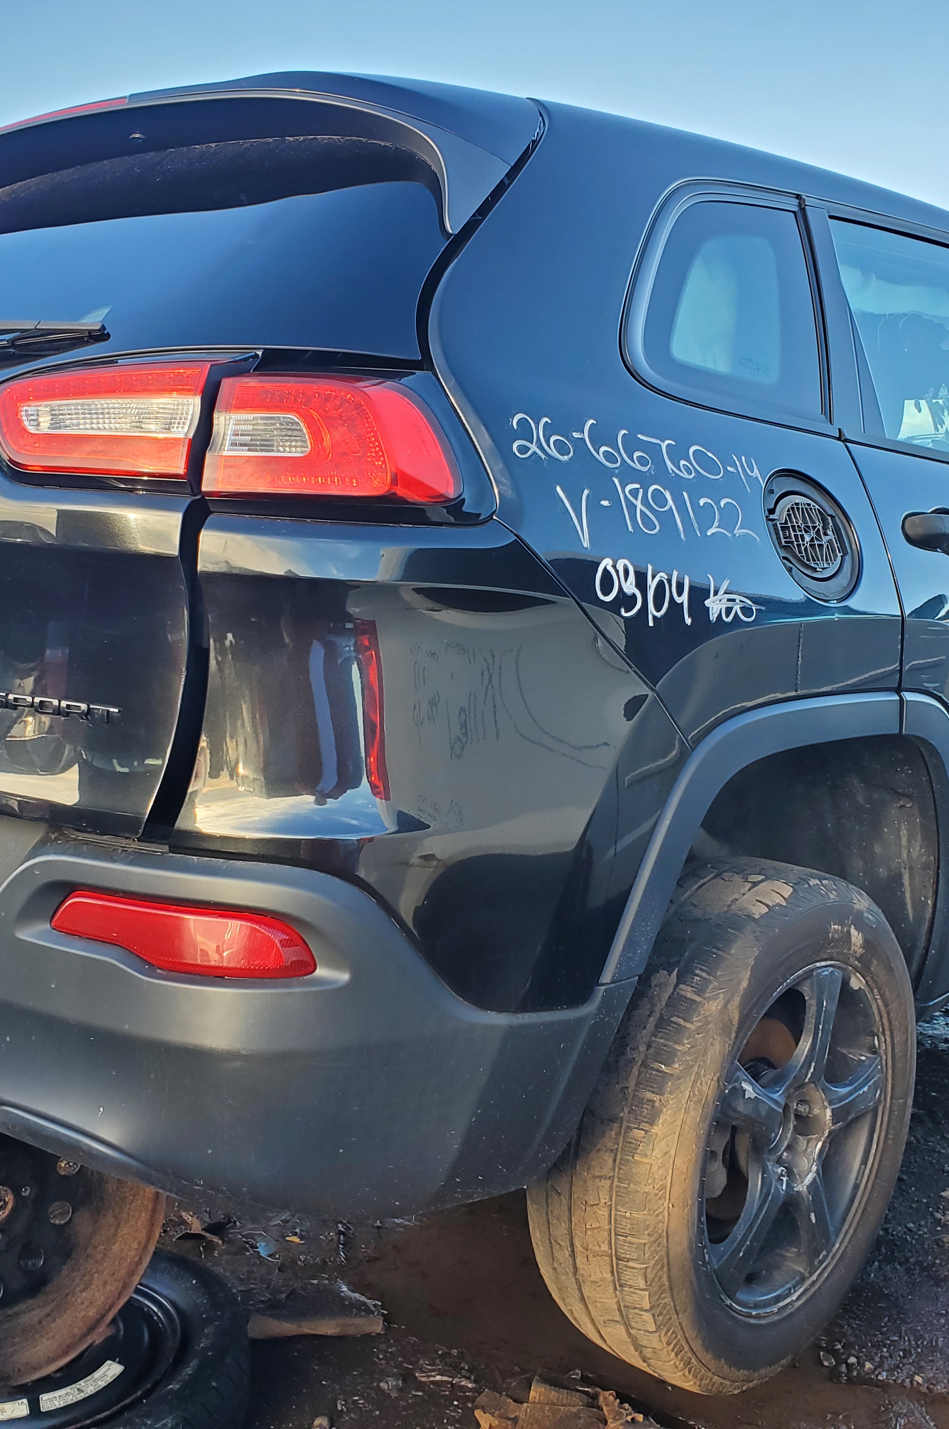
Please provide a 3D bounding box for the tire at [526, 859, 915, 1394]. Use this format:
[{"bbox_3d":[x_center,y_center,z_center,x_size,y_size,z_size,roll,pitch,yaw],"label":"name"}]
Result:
[{"bbox_3d":[0.369,0.565,2.006,0.230,0.700,0.700,7,10,42],"label":"tire"}]

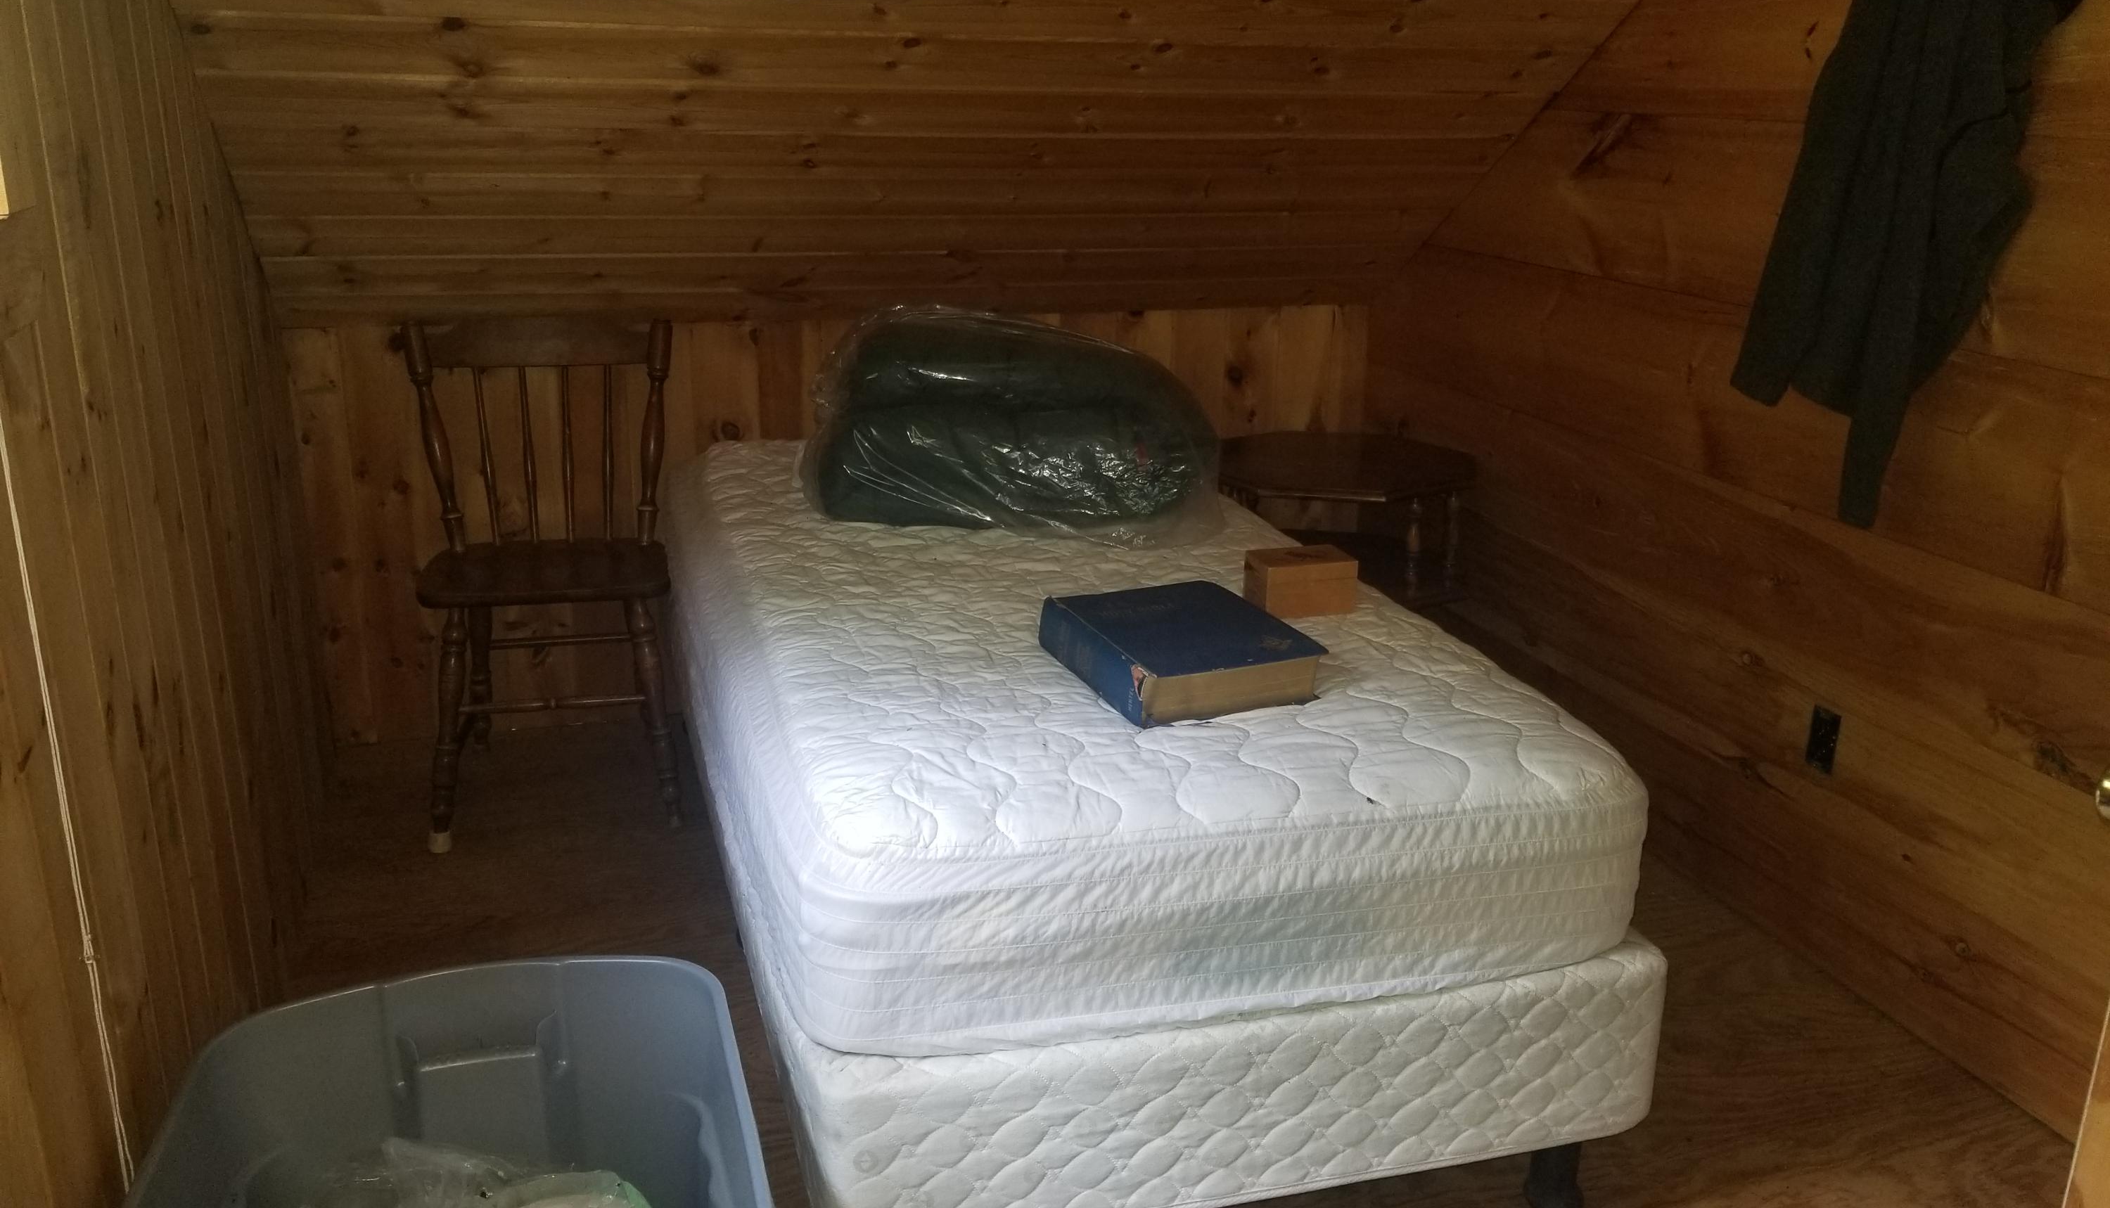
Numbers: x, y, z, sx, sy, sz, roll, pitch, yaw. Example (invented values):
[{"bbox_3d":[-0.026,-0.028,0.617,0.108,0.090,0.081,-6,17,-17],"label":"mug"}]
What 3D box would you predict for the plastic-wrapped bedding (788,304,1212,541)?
[{"bbox_3d":[-0.065,-0.344,2.821,0.740,0.330,0.480,1,18,1],"label":"plastic-wrapped bedding"}]

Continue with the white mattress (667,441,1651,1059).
[{"bbox_3d":[-0.058,0.037,2.510,0.980,0.240,1.890,-4,18,-16],"label":"white mattress"}]

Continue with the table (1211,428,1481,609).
[{"bbox_3d":[0.584,-0.021,3.471,0.610,0.580,0.610,5,18,12],"label":"table"}]

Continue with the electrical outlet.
[{"bbox_3d":[1.216,0.217,2.514,0.015,0.102,0.060,-4,18,-15],"label":"electrical outlet"}]

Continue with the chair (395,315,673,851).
[{"bbox_3d":[-0.960,-0.070,3.045,0.500,0.886,0.540,-4,18,-14],"label":"chair"}]

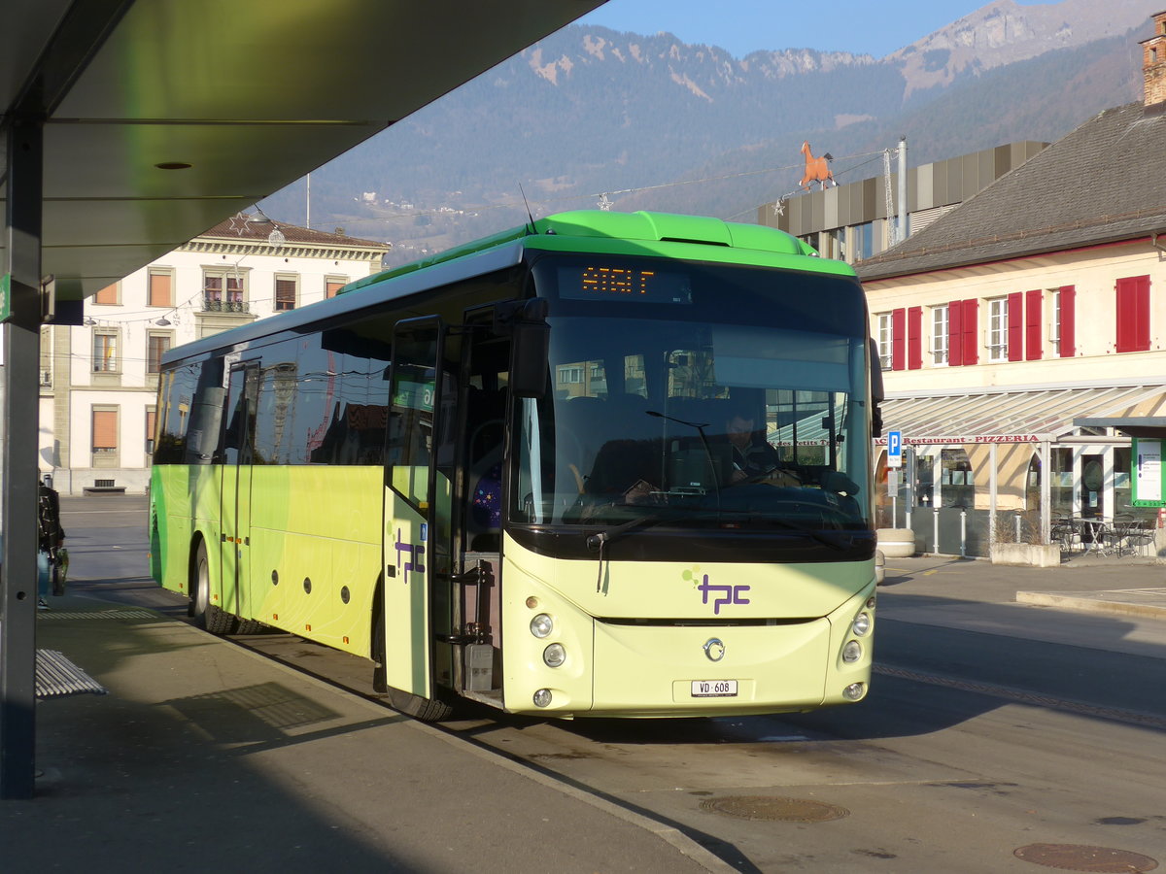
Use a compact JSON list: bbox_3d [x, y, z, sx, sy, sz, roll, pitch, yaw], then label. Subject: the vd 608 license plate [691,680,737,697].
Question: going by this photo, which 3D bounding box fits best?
[{"bbox_3d":[0.789,1.514,11.130,0.310,0.098,0.020,2,-1,-23],"label":"vd 608 license plate"}]

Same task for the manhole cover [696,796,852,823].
[{"bbox_3d":[0.993,1.936,9.600,0.770,0.030,0.770,1,-1,0],"label":"manhole cover"}]

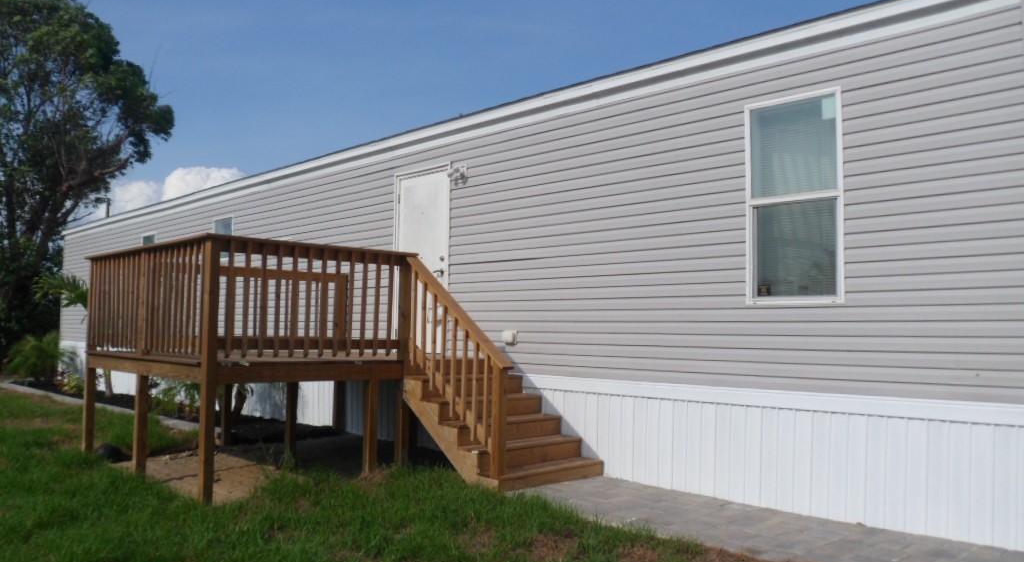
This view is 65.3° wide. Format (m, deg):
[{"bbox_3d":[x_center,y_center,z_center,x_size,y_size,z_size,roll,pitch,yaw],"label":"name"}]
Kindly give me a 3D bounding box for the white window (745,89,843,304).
[{"bbox_3d":[2.040,-0.596,5.824,0.738,1.526,0.080,-3,-5,45],"label":"white window"}]

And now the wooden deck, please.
[{"bbox_3d":[-1.738,0.743,7.430,4.200,1.950,2.950,-3,-5,45],"label":"wooden deck"}]

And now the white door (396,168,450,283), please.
[{"bbox_3d":[-1.008,-0.228,8.861,0.950,2.060,0.080,-3,-5,45],"label":"white door"}]

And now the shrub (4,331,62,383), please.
[{"bbox_3d":[-10.403,1.688,17.400,1.200,1.120,1.200,-3,-5,45],"label":"shrub"}]

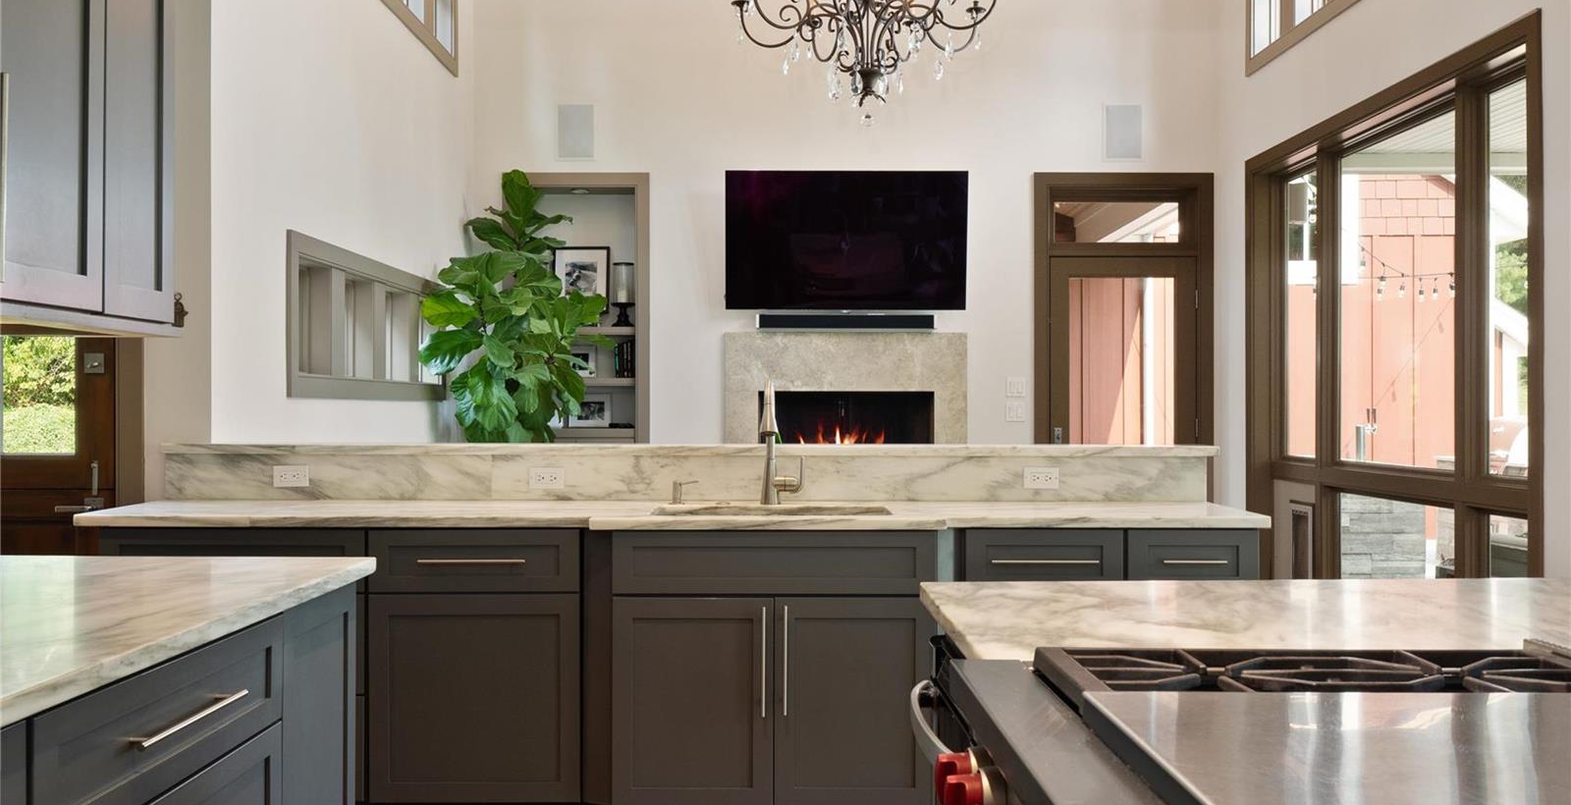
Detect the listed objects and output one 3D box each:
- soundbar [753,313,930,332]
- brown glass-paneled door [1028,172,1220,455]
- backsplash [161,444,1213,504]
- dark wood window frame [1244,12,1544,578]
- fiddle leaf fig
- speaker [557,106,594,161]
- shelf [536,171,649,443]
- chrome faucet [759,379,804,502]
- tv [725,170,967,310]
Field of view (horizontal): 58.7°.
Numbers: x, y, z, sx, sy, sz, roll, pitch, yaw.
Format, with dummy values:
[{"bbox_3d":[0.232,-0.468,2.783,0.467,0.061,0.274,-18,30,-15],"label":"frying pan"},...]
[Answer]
[{"bbox_3d":[0.364,-0.478,8.340,1.070,0.086,0.100,0,0,0],"label":"soundbar"},{"bbox_3d":[2.035,-0.070,8.450,1.085,2.610,0.140,0,0,0],"label":"brown glass-paneled door"},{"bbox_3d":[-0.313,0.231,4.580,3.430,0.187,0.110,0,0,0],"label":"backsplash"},{"bbox_3d":[2.735,-0.120,6.450,0.180,2.520,3.110,0,0,0],"label":"dark wood window frame"},{"bbox_3d":[-1.354,0.030,7.020,0.950,2.410,0.920,0,0,0],"label":"fiddle leaf fig"},{"bbox_3d":[-1.260,-1.624,8.410,0.230,0.338,0.050,0,0,0],"label":"speaker"},{"bbox_3d":[-1.257,-0.070,8.530,0.887,2.610,0.320,0,0,0],"label":"shelf"},{"bbox_3d":[-0.007,0.122,4.325,0.137,0.400,0.260,0,0,0],"label":"chrome faucet"},{"bbox_3d":[0.366,-0.965,8.330,1.447,0.826,0.070,0,3,0],"label":"tv"}]

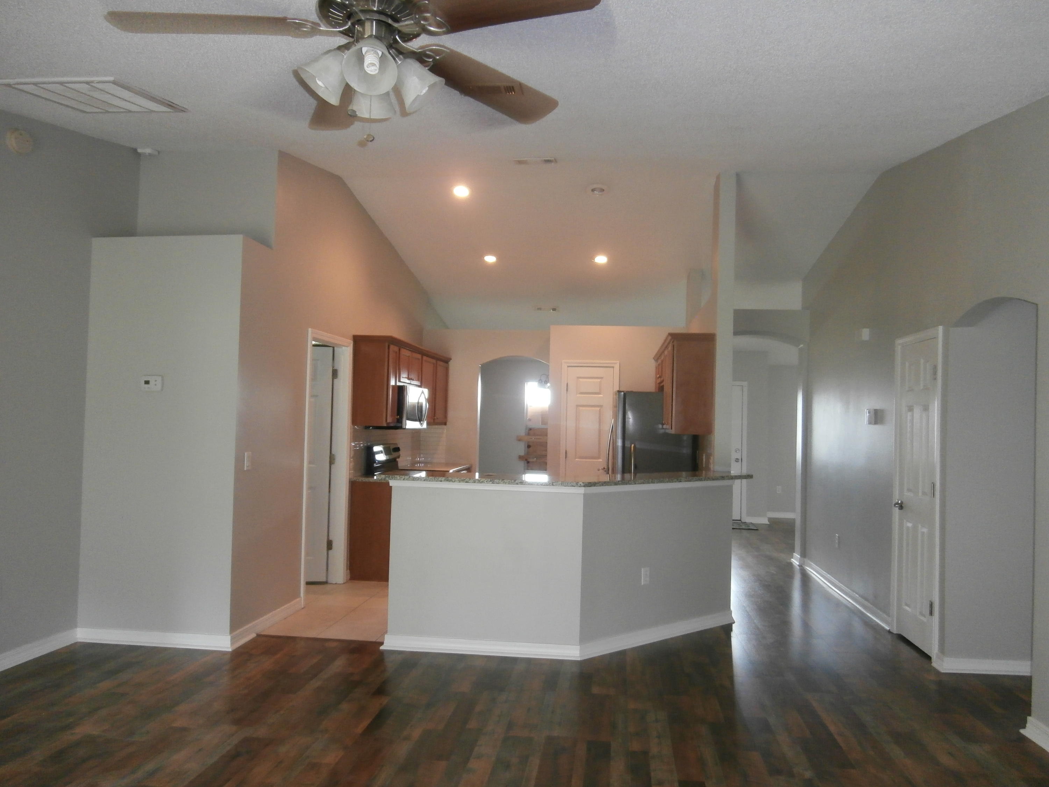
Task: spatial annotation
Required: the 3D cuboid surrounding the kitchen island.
[{"bbox_3d":[0.382,1.118,5.074,2.480,1.090,1.270,1,-2,7],"label":"kitchen island"}]

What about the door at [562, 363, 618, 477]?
[{"bbox_3d":[0.713,0.704,8.054,0.625,2.090,0.080,1,-2,7],"label":"door"}]

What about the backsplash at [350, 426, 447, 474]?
[{"bbox_3d":[-1.239,0.549,7.629,0.330,0.480,2.300,1,-2,7],"label":"backsplash"}]

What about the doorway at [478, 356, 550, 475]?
[{"bbox_3d":[-0.118,0.660,8.705,0.881,2.170,0.140,1,-2,7],"label":"doorway"}]

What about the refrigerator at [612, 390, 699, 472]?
[{"bbox_3d":[1.250,0.865,7.182,0.810,1.750,0.900,1,-2,7],"label":"refrigerator"}]

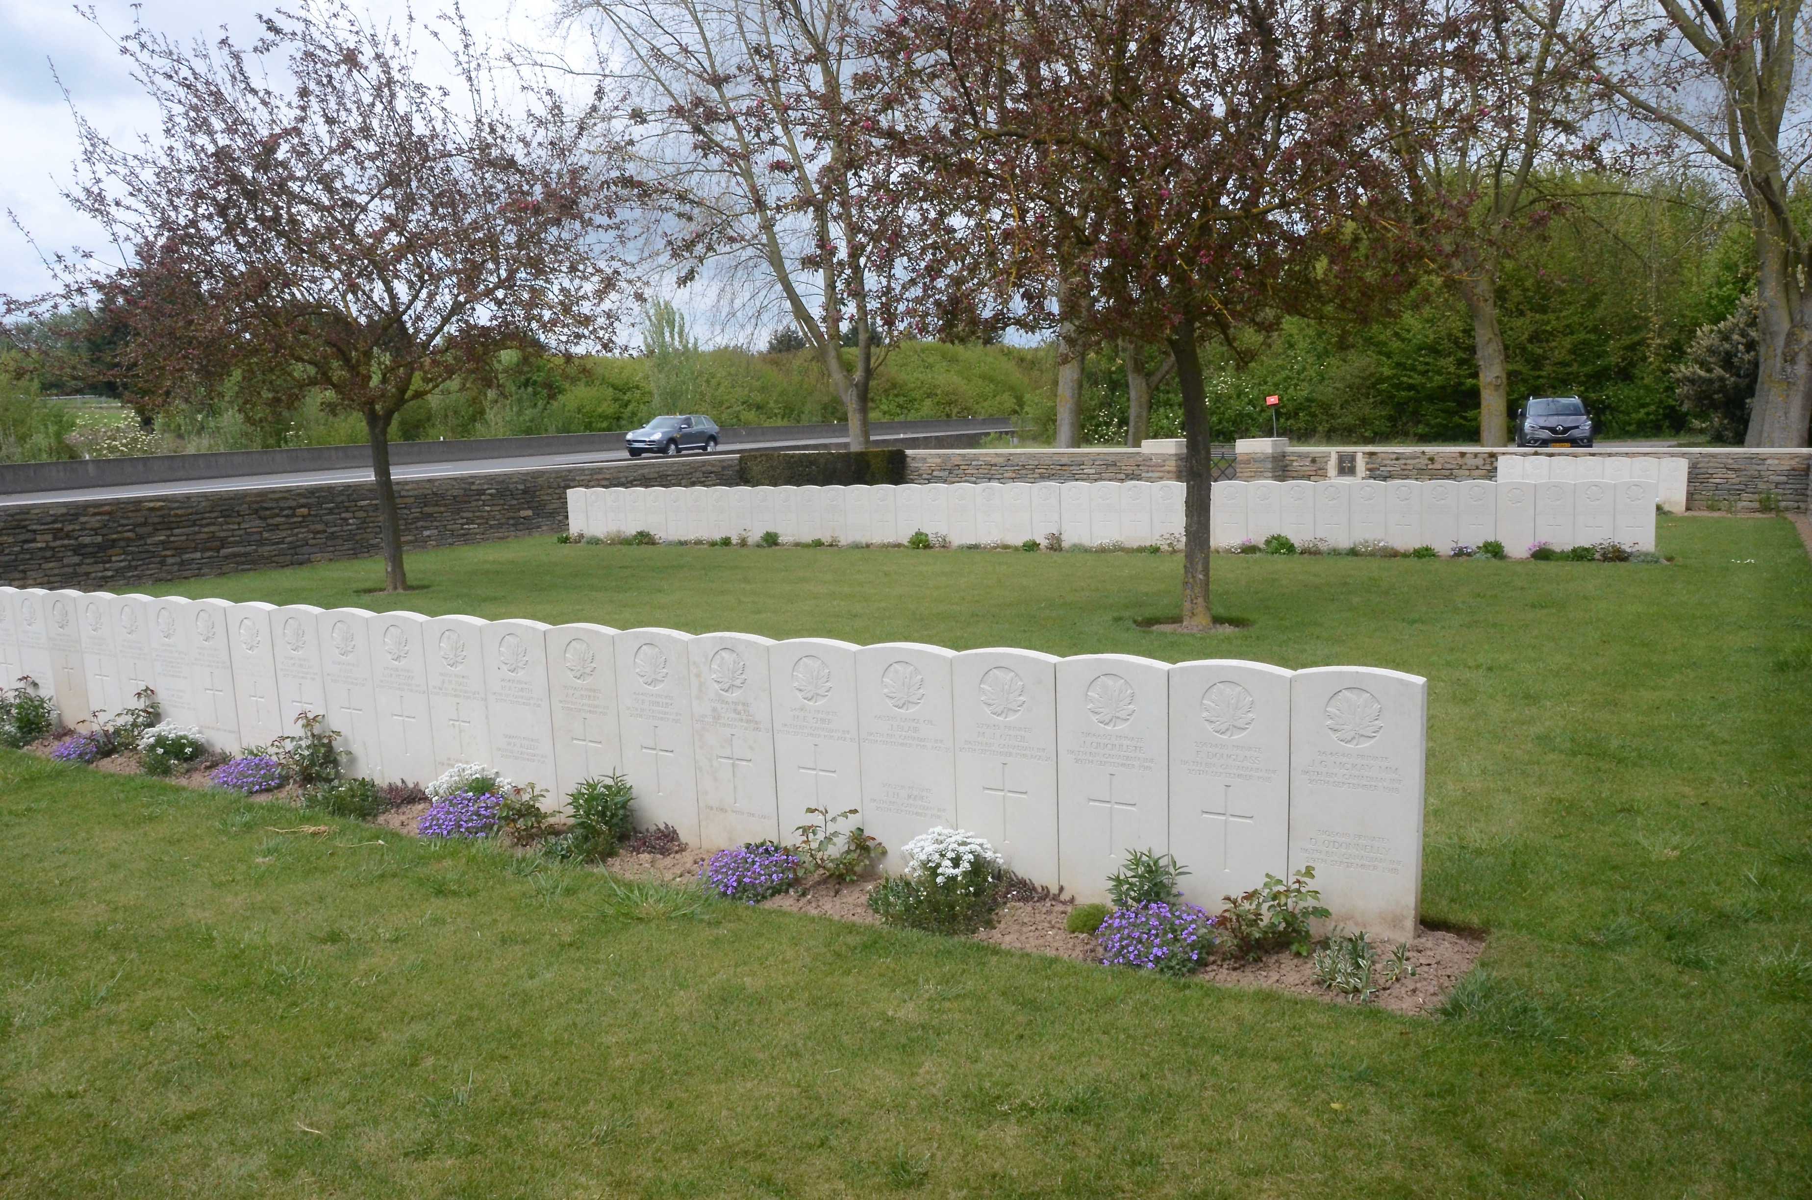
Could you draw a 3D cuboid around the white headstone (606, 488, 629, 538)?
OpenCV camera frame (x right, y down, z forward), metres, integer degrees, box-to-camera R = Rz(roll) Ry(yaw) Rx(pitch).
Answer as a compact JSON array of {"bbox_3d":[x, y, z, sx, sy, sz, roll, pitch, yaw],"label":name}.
[{"bbox_3d":[-4.216,-1.259,20.022,0.381,0.780,0.078,2,9,30],"label":"white headstone"}]

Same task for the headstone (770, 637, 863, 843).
[{"bbox_3d":[-0.307,0.554,4.940,0.381,0.830,0.078,2,9,30],"label":"headstone"}]

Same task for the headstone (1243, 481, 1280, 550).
[{"bbox_3d":[4.043,-0.931,15.262,0.381,0.800,0.078,2,9,30],"label":"headstone"}]

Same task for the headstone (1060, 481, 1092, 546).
[{"bbox_3d":[2.055,-1.010,16.295,0.380,0.800,0.076,3,10,30],"label":"headstone"}]

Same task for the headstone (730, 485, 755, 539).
[{"bbox_3d":[-2.250,-1.186,18.934,0.381,0.825,0.078,3,10,30],"label":"headstone"}]

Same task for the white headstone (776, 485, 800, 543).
[{"bbox_3d":[-1.585,-1.161,18.554,0.381,0.825,0.078,3,10,30],"label":"white headstone"}]

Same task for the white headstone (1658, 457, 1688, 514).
[{"bbox_3d":[11.170,-1.654,19.750,0.381,0.810,0.078,2,9,30],"label":"white headstone"}]

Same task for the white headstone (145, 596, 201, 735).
[{"bbox_3d":[-3.837,0.388,7.164,0.381,0.810,0.078,3,10,31],"label":"white headstone"}]

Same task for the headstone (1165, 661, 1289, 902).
[{"bbox_3d":[1.008,0.586,4.196,0.381,0.815,0.078,3,10,31],"label":"headstone"}]

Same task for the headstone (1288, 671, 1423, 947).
[{"bbox_3d":[1.329,0.593,3.994,0.381,0.790,0.078,3,10,31],"label":"headstone"}]

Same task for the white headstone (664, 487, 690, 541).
[{"bbox_3d":[-3.245,-1.214,19.444,0.381,0.813,0.076,2,9,30],"label":"white headstone"}]

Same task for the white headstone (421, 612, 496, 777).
[{"bbox_3d":[-1.931,0.476,5.951,0.381,0.825,0.078,3,10,31],"label":"white headstone"}]

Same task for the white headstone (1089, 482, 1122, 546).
[{"bbox_3d":[2.393,-1.003,16.186,0.381,0.813,0.076,2,9,30],"label":"white headstone"}]

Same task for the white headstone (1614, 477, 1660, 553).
[{"bbox_3d":[7.233,-0.787,13.453,0.381,0.800,0.078,2,9,30],"label":"white headstone"}]

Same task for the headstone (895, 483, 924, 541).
[{"bbox_3d":[0.071,-1.093,17.526,0.381,0.813,0.076,2,9,30],"label":"headstone"}]

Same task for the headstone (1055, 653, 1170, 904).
[{"bbox_3d":[0.682,0.573,4.381,0.381,0.800,0.078,3,10,31],"label":"headstone"}]

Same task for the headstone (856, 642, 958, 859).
[{"bbox_3d":[0.025,0.551,4.745,0.380,0.810,0.076,3,10,31],"label":"headstone"}]

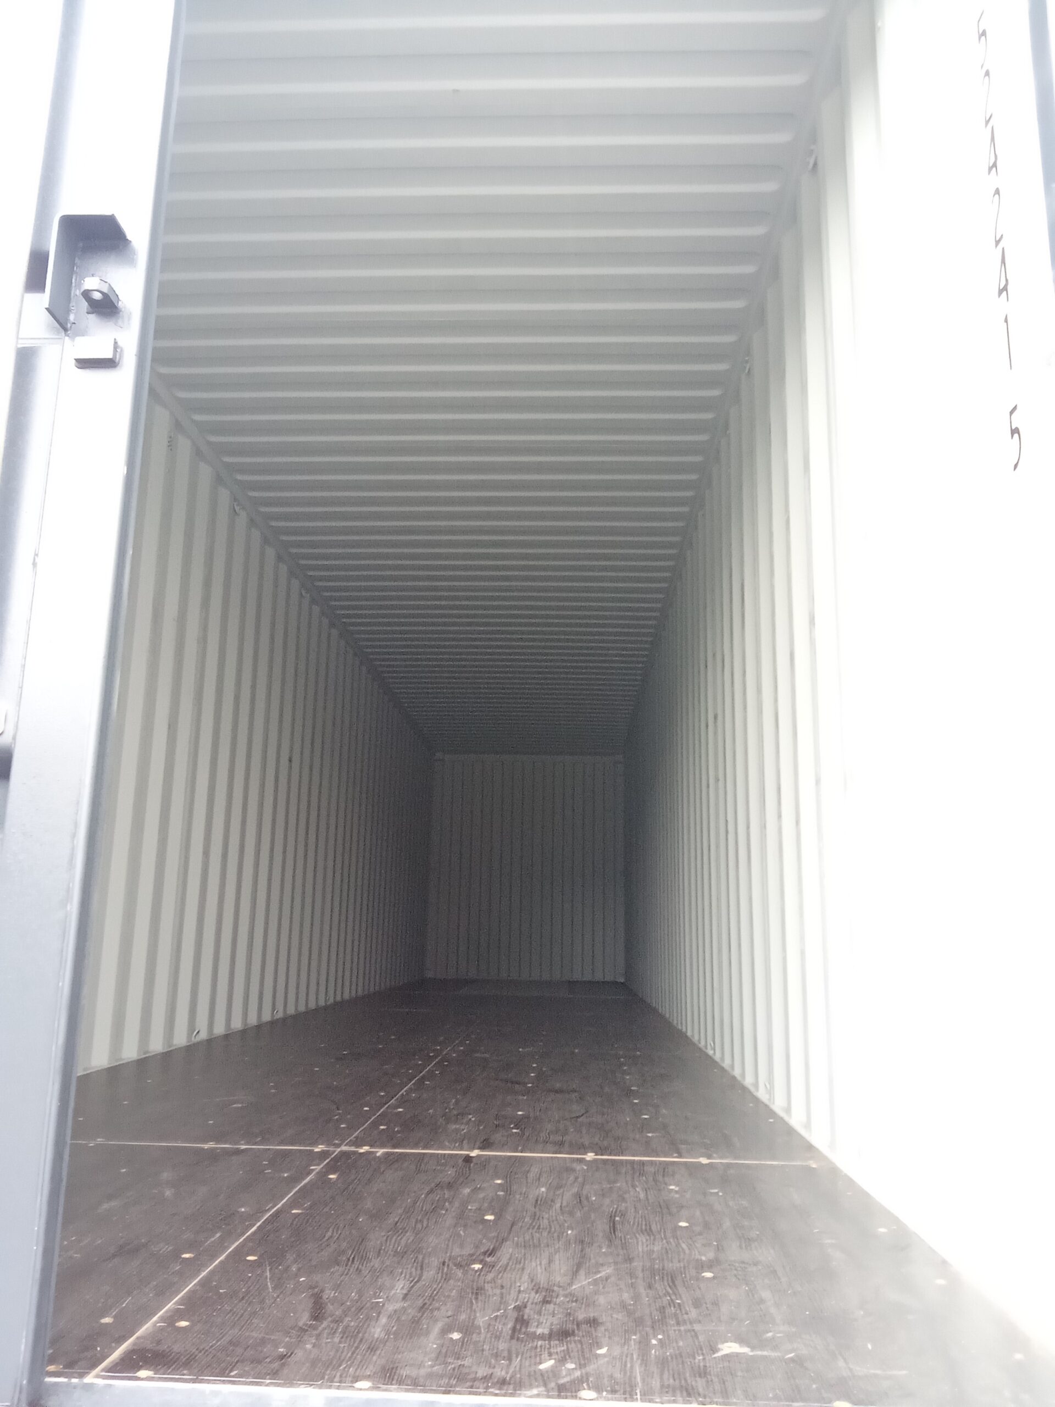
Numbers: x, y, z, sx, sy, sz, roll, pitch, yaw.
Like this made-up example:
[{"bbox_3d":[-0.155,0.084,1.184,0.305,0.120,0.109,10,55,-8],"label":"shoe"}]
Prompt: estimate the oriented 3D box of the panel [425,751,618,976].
[{"bbox_3d":[0.000,1.932,13.600,2.340,2.670,0.060,1,-12,2],"label":"panel"}]

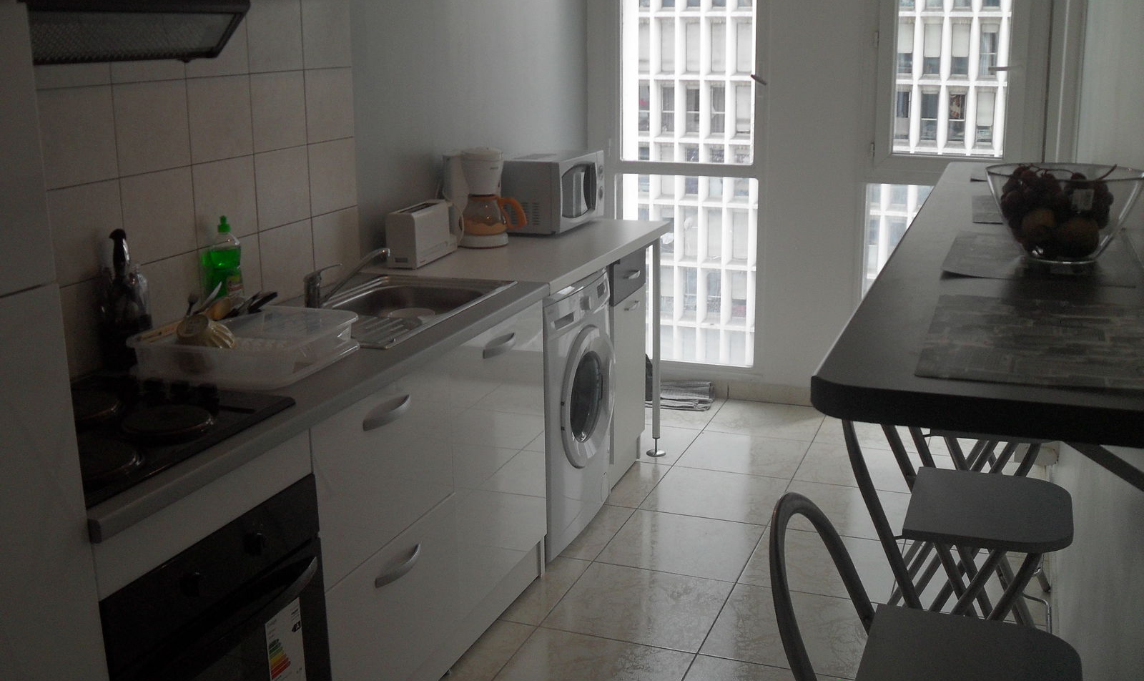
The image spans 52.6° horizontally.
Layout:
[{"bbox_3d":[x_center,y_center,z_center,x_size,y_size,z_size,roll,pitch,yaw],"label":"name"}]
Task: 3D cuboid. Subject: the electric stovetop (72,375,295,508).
[{"bbox_3d":[-0.882,0.163,2.108,0.510,0.045,0.580,5,15,20],"label":"electric stovetop"}]

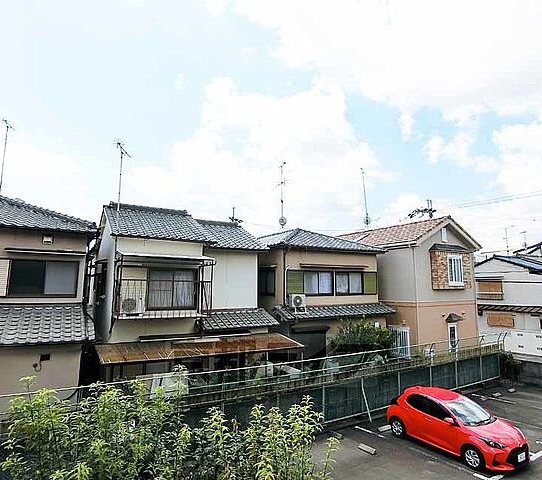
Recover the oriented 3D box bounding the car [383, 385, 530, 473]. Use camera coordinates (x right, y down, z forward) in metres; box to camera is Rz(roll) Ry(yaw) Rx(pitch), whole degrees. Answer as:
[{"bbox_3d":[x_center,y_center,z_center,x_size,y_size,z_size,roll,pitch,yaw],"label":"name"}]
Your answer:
[{"bbox_3d":[5.587,5.662,10.278,1.700,1.500,3.940,5,-9,-30],"label":"car"}]

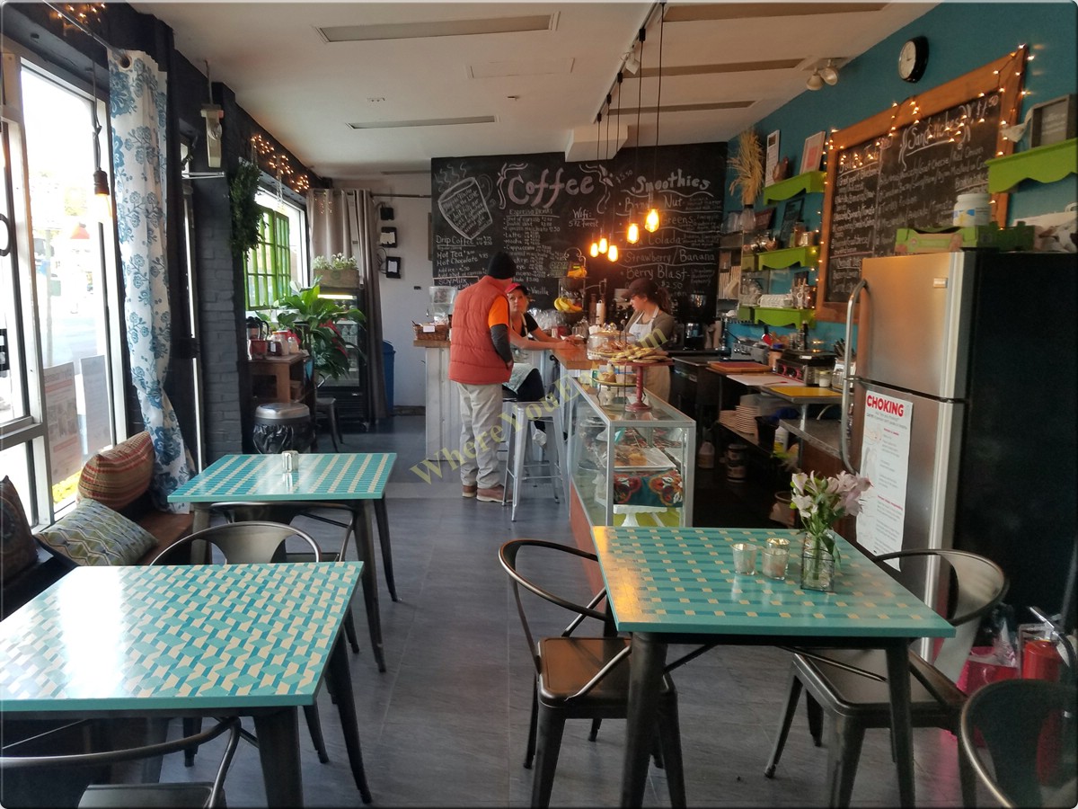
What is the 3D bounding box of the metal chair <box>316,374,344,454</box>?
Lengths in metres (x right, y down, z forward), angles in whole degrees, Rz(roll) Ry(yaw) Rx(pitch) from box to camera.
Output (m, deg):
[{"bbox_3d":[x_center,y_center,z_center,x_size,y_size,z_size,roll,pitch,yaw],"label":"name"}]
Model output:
[{"bbox_3d":[-2.196,0.083,7.903,0.520,0.710,0.530,0,8,-7],"label":"metal chair"}]

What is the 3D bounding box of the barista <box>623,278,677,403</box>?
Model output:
[{"bbox_3d":[0.822,-0.106,6.044,0.500,1.650,0.380,8,10,39],"label":"barista"}]

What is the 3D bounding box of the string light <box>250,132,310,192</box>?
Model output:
[{"bbox_3d":[-2.429,-2.275,7.815,0.120,0.280,2.600,0,8,-6],"label":"string light"}]

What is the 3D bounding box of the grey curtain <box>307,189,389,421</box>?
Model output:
[{"bbox_3d":[-2.180,-1.096,9.350,0.920,2.620,0.200,0,8,-9],"label":"grey curtain"}]

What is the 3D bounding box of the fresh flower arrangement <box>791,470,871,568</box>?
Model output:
[{"bbox_3d":[0.784,0.335,2.185,0.205,0.290,0.190,1,8,0],"label":"fresh flower arrangement"}]

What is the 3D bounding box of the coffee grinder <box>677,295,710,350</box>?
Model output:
[{"bbox_3d":[1.724,-0.907,8.907,0.270,0.610,0.360,1,8,7],"label":"coffee grinder"}]

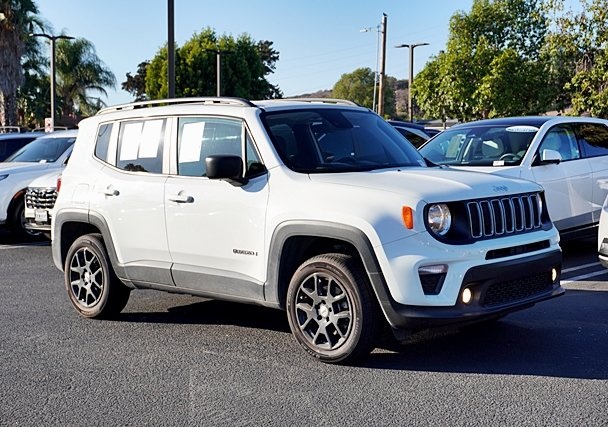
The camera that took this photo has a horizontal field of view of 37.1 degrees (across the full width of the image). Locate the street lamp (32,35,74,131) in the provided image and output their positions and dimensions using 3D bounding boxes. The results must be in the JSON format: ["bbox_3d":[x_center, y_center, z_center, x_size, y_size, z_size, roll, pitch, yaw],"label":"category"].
[{"bbox_3d":[-9.963,-4.073,36.207,1.900,6.080,0.400,-2,4,-22],"label":"street lamp"}]

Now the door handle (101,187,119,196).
[{"bbox_3d":[-1.476,-0.164,6.850,0.230,0.050,0.060,2,6,44],"label":"door handle"}]

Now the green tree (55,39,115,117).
[{"bbox_3d":[-12.302,-5.865,50.277,4.200,7.700,4.200,-1,4,0],"label":"green tree"}]

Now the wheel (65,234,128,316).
[{"bbox_3d":[-1.715,0.512,7.505,0.700,0.700,0.230,3,6,42],"label":"wheel"}]

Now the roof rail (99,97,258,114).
[{"bbox_3d":[-0.996,-0.801,6.760,1.900,0.110,0.070,2,6,44],"label":"roof rail"}]

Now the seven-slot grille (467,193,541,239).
[{"bbox_3d":[1.305,0.015,5.760,0.100,0.240,0.840,3,6,42],"label":"seven-slot grille"}]

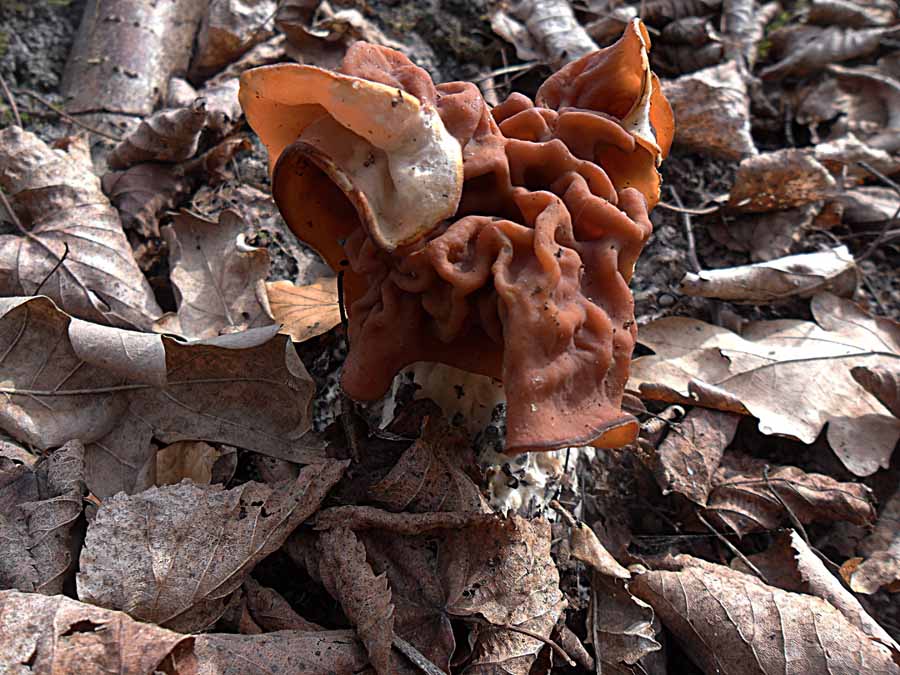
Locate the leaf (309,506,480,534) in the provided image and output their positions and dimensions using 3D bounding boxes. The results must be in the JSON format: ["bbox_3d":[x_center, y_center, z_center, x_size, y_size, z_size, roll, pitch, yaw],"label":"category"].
[{"bbox_3d":[-0.015,0.053,0.205,0.048,0.009,0.011,0,37,0],"label":"leaf"}]

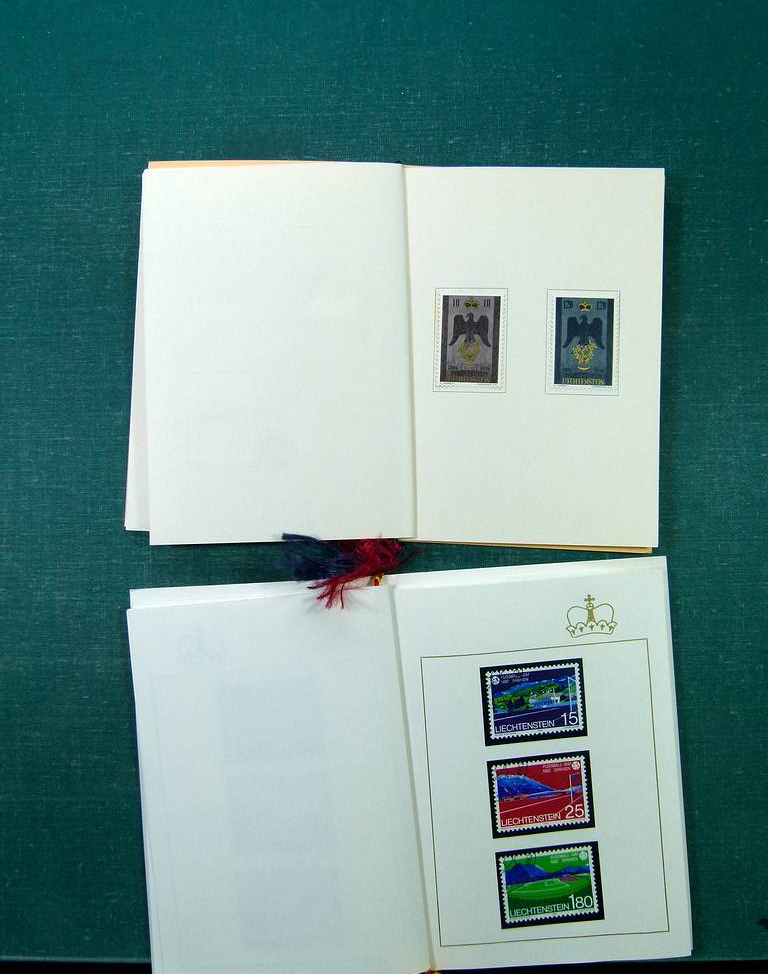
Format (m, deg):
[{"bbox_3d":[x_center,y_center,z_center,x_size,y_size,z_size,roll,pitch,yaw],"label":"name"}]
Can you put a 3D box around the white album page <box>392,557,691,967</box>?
[{"bbox_3d":[0.062,0.107,0.288,0.103,0.005,0.151,-4,88,0],"label":"white album page"}]

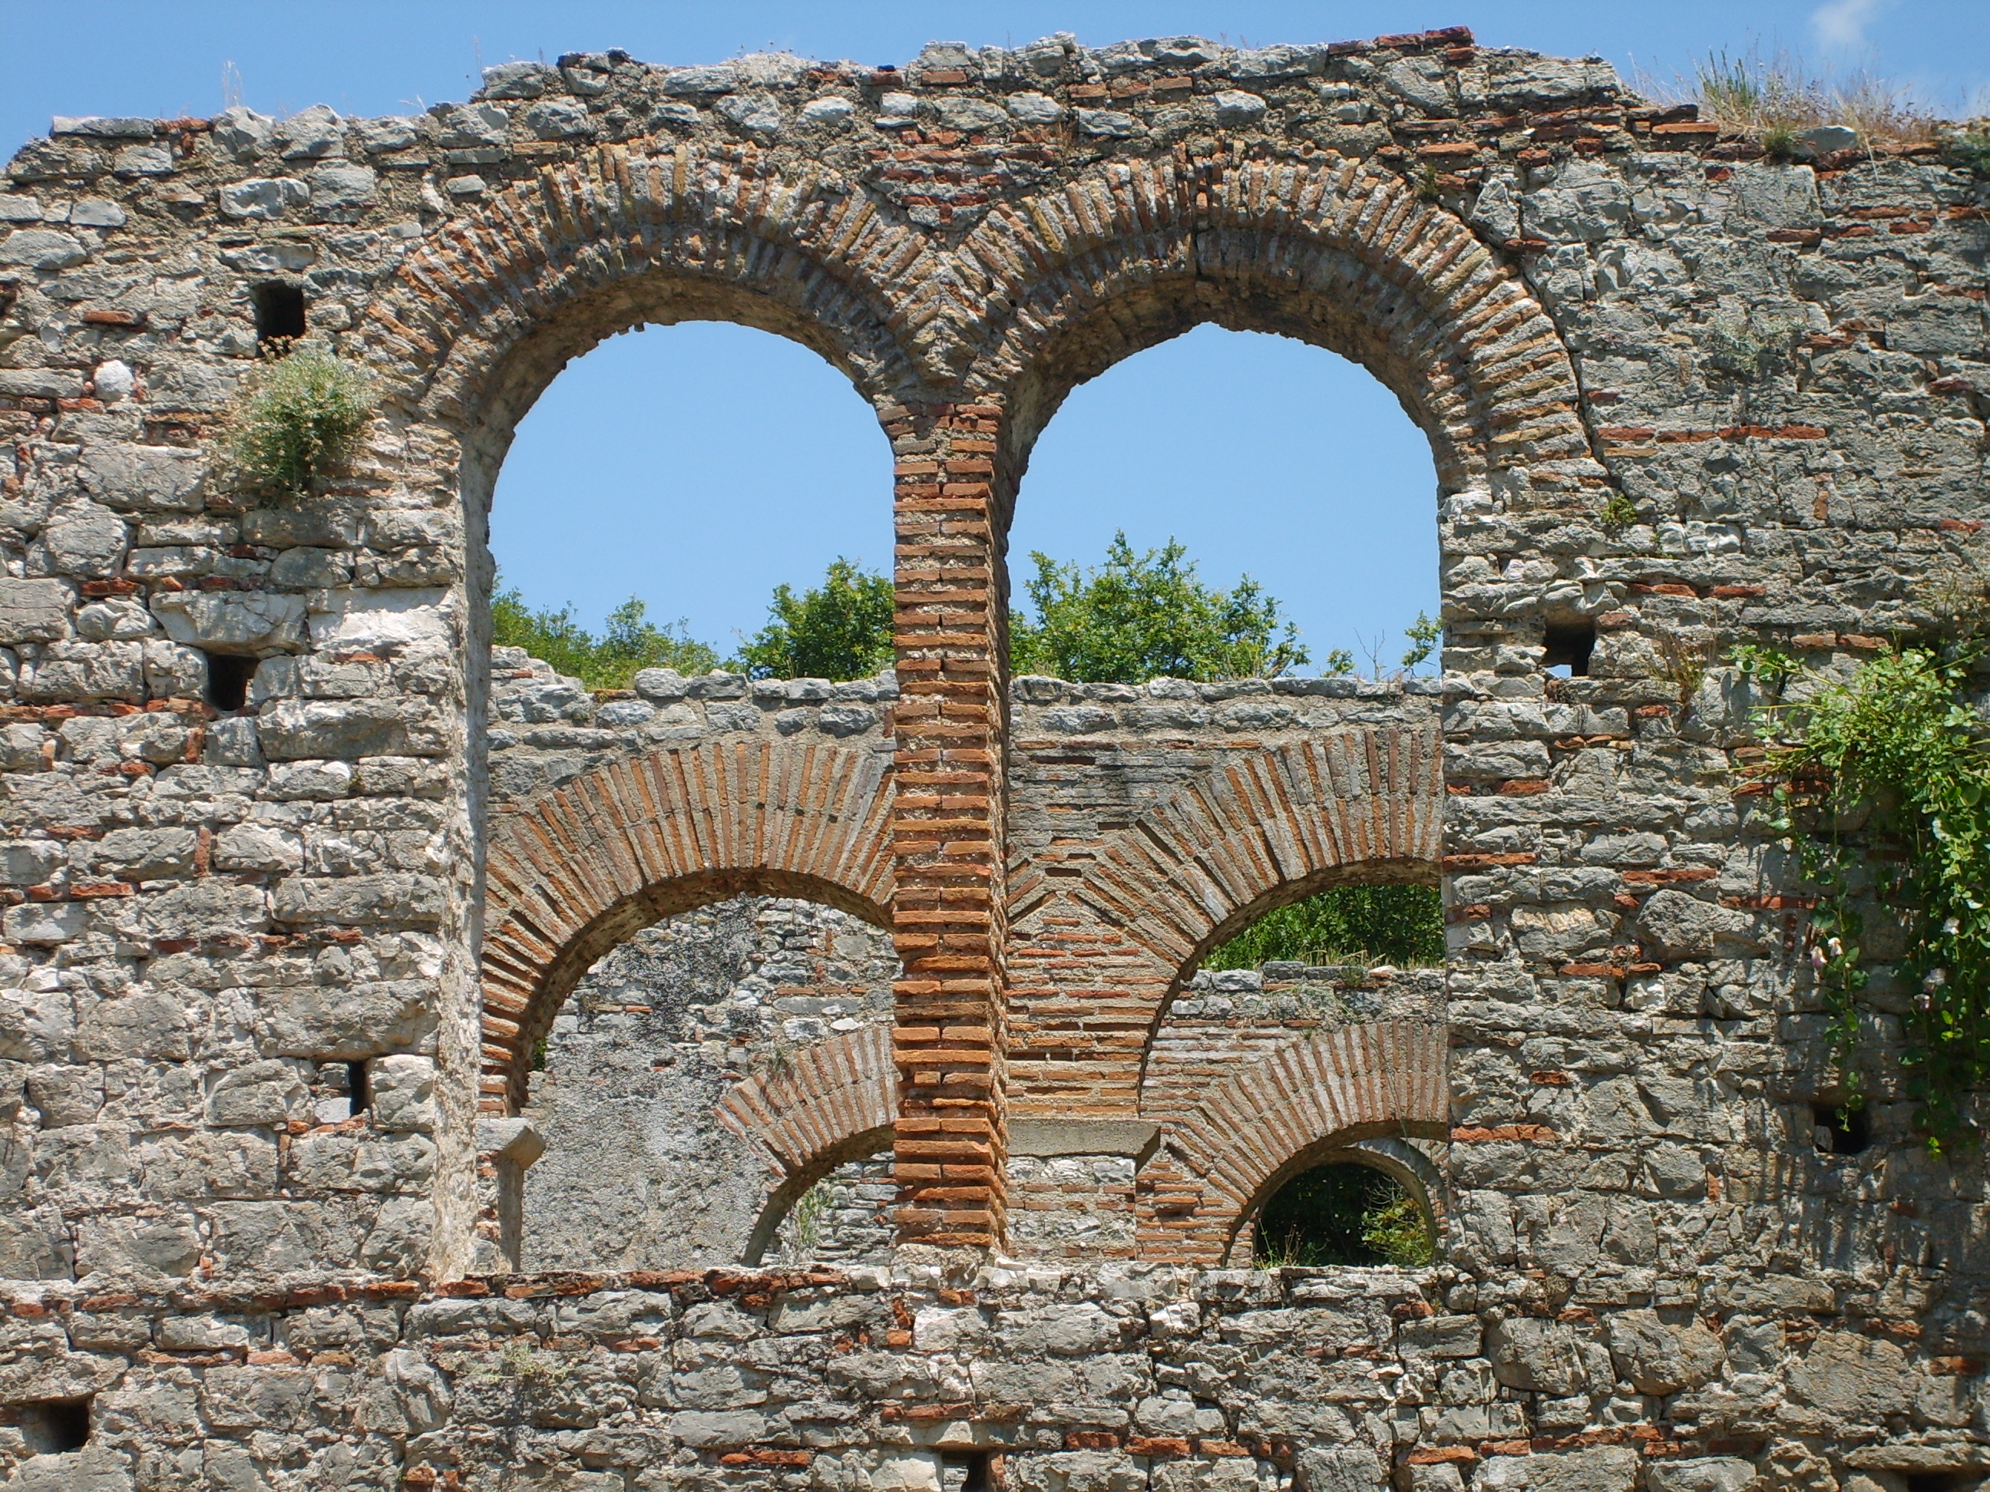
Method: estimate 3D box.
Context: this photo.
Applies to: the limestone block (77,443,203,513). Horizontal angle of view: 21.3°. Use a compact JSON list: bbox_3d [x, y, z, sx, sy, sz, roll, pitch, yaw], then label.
[{"bbox_3d":[-2.946,-0.900,18.454,0.440,0.260,0.270,-1,-15,2],"label":"limestone block"}]

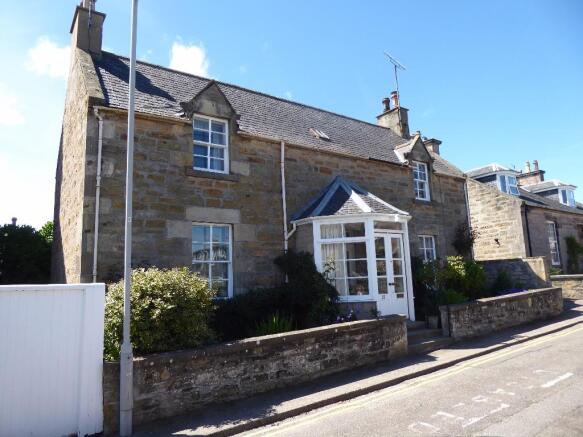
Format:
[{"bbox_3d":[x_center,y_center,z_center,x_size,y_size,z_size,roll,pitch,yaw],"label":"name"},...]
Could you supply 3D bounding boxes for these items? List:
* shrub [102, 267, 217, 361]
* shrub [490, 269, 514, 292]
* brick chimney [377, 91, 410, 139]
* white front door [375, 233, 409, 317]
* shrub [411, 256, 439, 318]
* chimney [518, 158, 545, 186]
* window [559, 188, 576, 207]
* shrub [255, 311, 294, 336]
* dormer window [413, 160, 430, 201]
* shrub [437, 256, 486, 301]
[{"bbox_3d":[-1.870,1.331,5.964,1.550,1.300,1.400,5,-13,-34],"label":"shrub"},{"bbox_3d":[7.321,2.226,14.616,0.900,1.000,0.800,5,-13,-34],"label":"shrub"},{"bbox_3d":[4.635,-4.558,19.198,0.700,2.200,1.330,5,-13,-34],"label":"brick chimney"},{"bbox_3d":[2.610,1.421,10.716,1.150,2.100,0.080,5,-13,-34],"label":"white front door"},{"bbox_3d":[3.652,1.928,11.618,0.800,1.700,0.800,5,-13,-34],"label":"shrub"},{"bbox_3d":[14.176,-2.569,24.877,0.600,1.750,1.350,5,-13,-34],"label":"chimney"},{"bbox_3d":[13.496,-1.027,20.711,1.350,1.000,0.400,5,-13,-34],"label":"window"},{"bbox_3d":[-0.258,1.795,7.051,0.700,0.550,0.500,5,-13,-34],"label":"shrub"},{"bbox_3d":[4.553,-1.335,14.917,0.850,1.400,0.150,5,-13,-34],"label":"dormer window"},{"bbox_3d":[5.084,1.898,12.689,1.500,1.500,1.400,5,-13,-34],"label":"shrub"}]

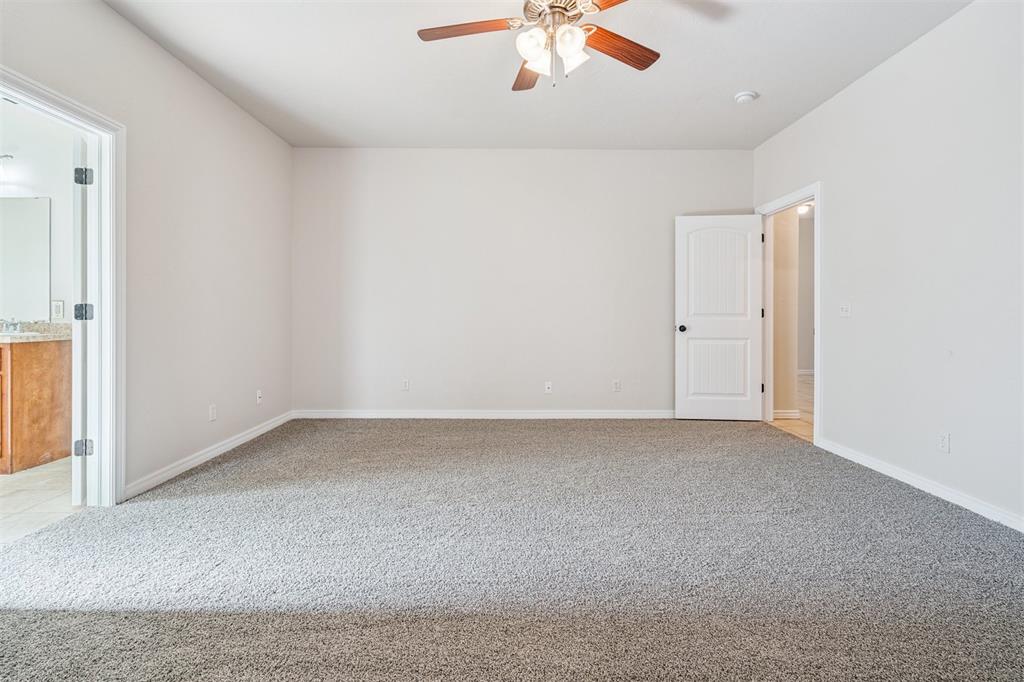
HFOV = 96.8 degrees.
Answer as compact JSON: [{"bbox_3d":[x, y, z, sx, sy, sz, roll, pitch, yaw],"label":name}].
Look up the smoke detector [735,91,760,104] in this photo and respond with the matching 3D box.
[{"bbox_3d":[1.844,-1.907,3.570,0.165,0.050,0.165,0,1,-1],"label":"smoke detector"}]

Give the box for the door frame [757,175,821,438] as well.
[{"bbox_3d":[2.555,-0.235,4.170,0.140,2.155,0.970,0,1,-1],"label":"door frame"}]

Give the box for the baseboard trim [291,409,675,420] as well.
[{"bbox_3d":[-0.060,0.752,4.670,4.400,0.108,0.018,0,1,-1],"label":"baseboard trim"}]

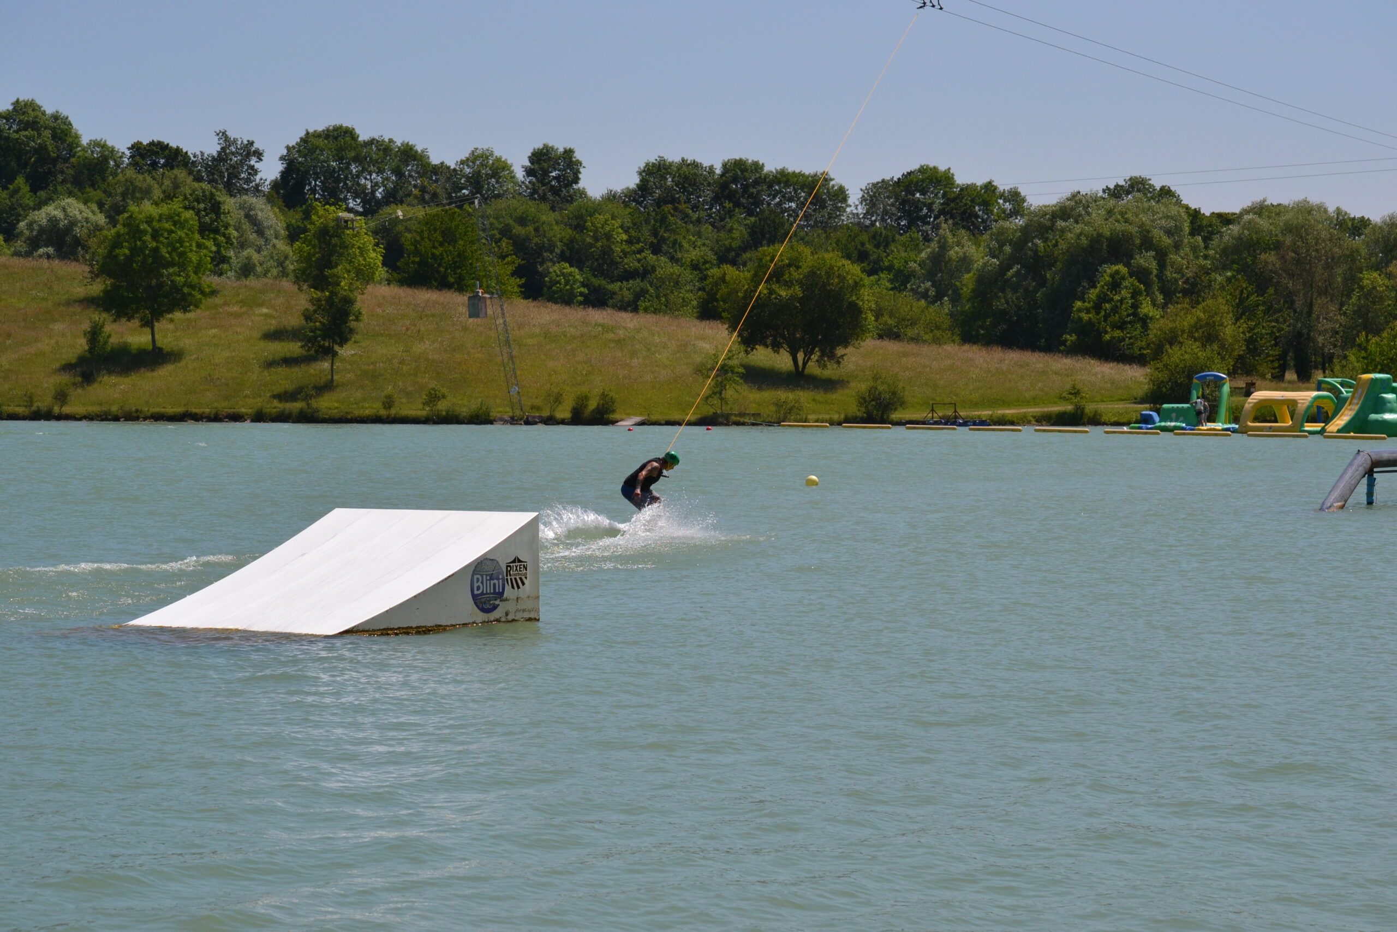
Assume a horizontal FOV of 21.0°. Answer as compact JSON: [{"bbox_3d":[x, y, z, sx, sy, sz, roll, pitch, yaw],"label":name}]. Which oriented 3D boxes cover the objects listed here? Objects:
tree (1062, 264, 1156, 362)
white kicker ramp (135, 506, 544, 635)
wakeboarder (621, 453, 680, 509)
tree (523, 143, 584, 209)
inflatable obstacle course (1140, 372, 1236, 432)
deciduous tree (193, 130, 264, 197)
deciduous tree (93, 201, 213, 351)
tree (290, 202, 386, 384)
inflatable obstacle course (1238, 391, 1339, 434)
[{"bbox_3d":[29.259,-10.832,268.000,6.700,7.000,6.200,0,1,0],"label":"tree"},{"bbox_3d":[-3.439,0.993,35.552,2.600,1.080,2.850,1,1,38],"label":"white kicker ramp"},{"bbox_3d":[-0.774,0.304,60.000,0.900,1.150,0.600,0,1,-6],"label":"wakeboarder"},{"bbox_3d":[-14.130,-27.127,365.000,6.000,8.500,6.000,0,1,0],"label":"tree"},{"bbox_3d":[26.791,-3.522,206.000,4.800,3.250,2.500,1,1,41],"label":"inflatable obstacle course"},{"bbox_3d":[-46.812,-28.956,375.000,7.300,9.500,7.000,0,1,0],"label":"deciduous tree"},{"bbox_3d":[-41.135,-14.318,284.000,8.900,11.200,8.500,0,1,0],"label":"deciduous tree"},{"bbox_3d":[-26.146,-12.373,272.000,6.700,13.000,6.500,0,1,0],"label":"tree"},{"bbox_3d":[32.130,-2.910,205.000,4.300,2.300,3.000,1,1,41],"label":"inflatable obstacle course"}]

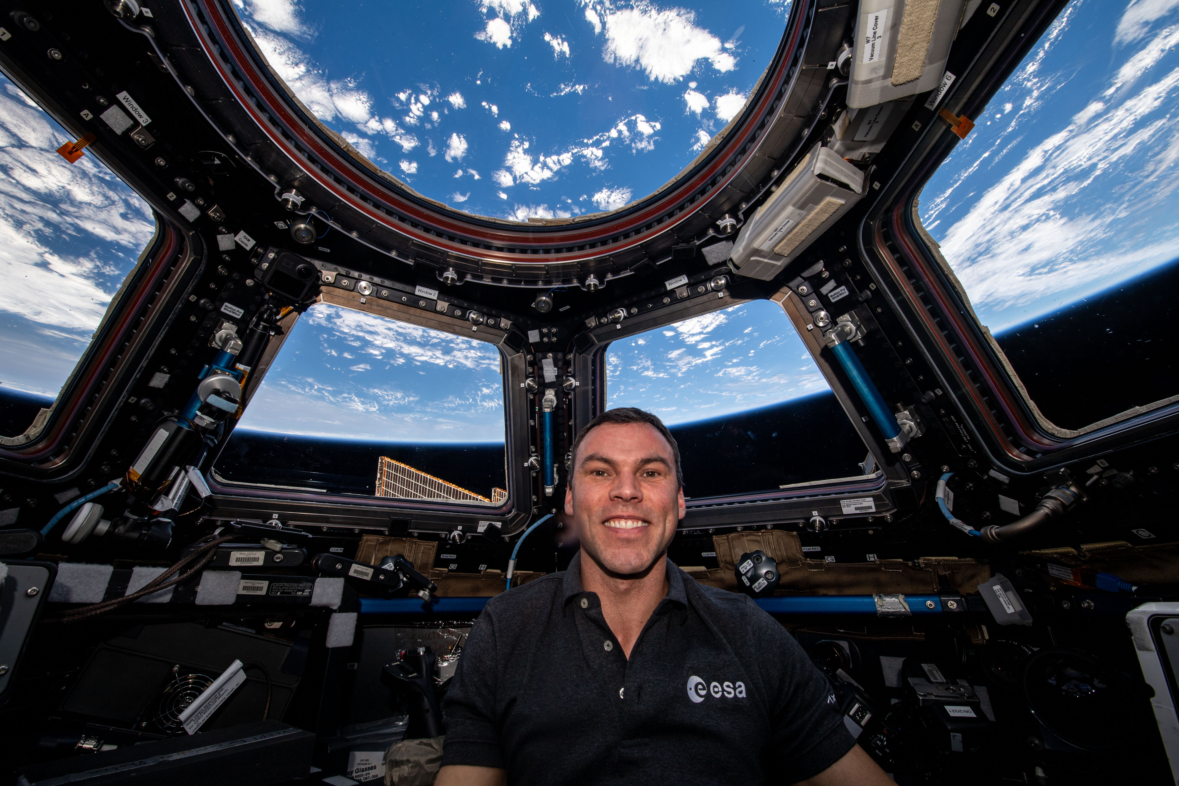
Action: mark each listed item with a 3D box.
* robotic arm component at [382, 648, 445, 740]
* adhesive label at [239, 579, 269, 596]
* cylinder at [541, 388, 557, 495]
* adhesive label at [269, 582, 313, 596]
[{"bbox_3d":[-0.317,0.539,0.823,0.090,0.140,0.055,-22,-24,15],"label":"robotic arm component"},{"bbox_3d":[-0.548,0.318,0.748,0.040,0.022,0.001,20,-30,-38],"label":"adhesive label"},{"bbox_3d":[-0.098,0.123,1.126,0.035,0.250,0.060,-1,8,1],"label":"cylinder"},{"bbox_3d":[-0.507,0.335,0.781,0.062,0.020,0.001,20,-30,-38],"label":"adhesive label"}]

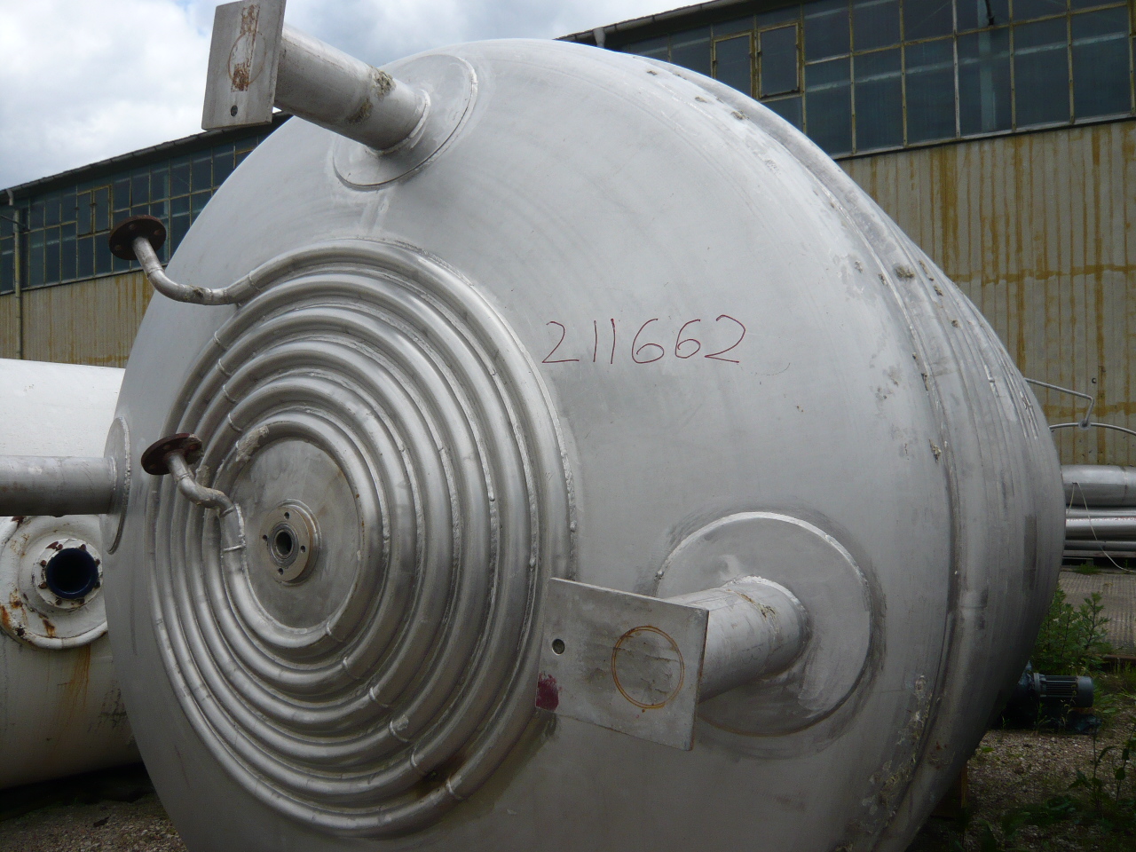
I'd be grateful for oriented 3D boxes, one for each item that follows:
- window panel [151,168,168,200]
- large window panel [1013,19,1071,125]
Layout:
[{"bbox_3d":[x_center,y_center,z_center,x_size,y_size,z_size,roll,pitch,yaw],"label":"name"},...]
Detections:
[{"bbox_3d":[-7.622,-4.516,17.172,0.565,0.577,0.050,-1,0,29],"label":"window panel"},{"bbox_3d":[5.098,-3.793,9.882,0.565,1.166,0.050,-1,0,29],"label":"large window panel"}]

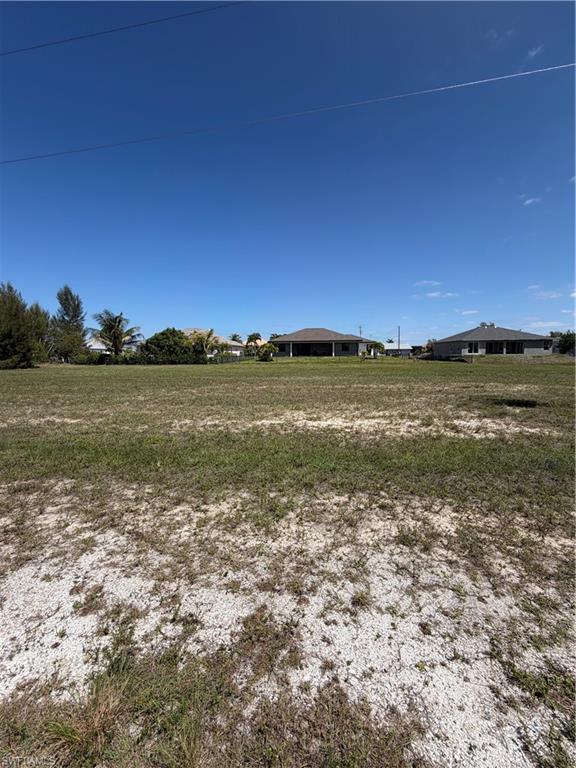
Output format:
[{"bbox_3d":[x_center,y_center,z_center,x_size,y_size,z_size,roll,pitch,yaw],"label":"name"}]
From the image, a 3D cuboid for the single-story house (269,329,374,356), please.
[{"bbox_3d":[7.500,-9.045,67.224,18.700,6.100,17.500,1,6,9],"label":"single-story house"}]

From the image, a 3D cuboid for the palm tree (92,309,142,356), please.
[{"bbox_3d":[-26.600,-7.333,47.495,7.100,7.700,6.900,1,6,9],"label":"palm tree"}]

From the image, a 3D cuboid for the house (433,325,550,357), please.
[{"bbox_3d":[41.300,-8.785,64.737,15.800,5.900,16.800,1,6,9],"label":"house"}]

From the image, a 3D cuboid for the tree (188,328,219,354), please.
[{"bbox_3d":[-13.600,-6.297,49.614,4.800,5.200,4.600,1,6,9],"label":"tree"}]

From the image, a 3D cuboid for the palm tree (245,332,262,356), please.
[{"bbox_3d":[-7.900,-8.826,69.459,3.800,5.300,3.800,1,6,9],"label":"palm tree"}]

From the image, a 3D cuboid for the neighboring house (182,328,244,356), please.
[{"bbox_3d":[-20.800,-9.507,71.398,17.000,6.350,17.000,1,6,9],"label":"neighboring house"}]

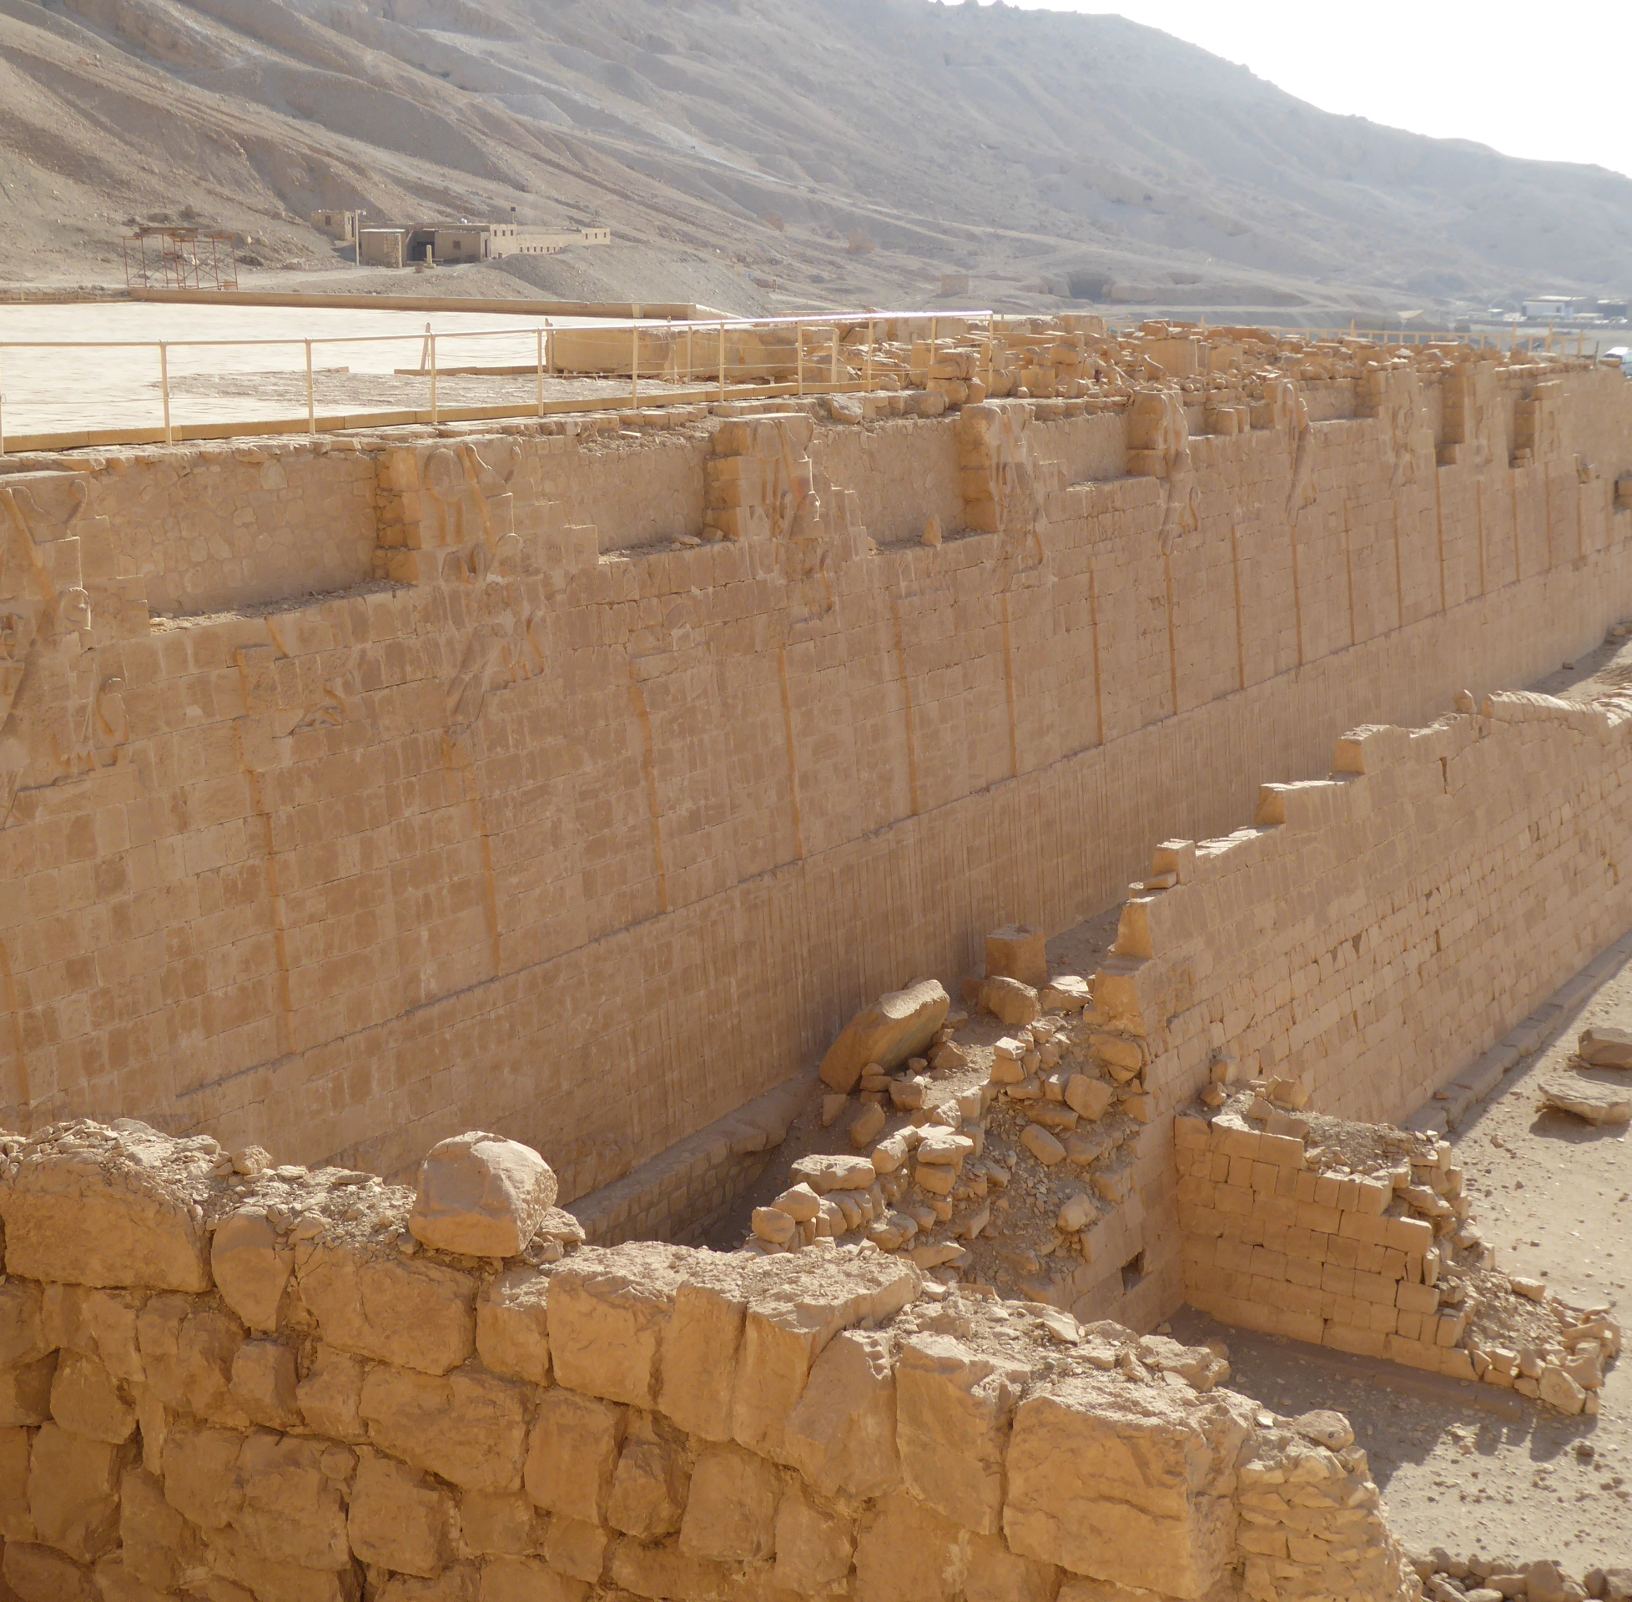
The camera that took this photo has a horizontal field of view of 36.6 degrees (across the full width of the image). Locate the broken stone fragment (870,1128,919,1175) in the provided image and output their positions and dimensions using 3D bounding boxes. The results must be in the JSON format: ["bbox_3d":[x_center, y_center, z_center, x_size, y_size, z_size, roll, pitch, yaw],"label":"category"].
[{"bbox_3d":[0.790,3.501,24.600,0.390,0.370,0.380,7,14,29],"label":"broken stone fragment"}]

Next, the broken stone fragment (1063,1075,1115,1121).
[{"bbox_3d":[2.794,3.041,25.200,0.440,0.390,0.390,7,14,29],"label":"broken stone fragment"}]

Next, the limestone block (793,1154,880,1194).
[{"bbox_3d":[0.197,3.995,26.500,0.930,0.260,0.500,1,13,0],"label":"limestone block"}]

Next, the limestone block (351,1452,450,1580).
[{"bbox_3d":[-2.754,4.976,17.829,0.924,0.816,0.750,7,15,32],"label":"limestone block"}]

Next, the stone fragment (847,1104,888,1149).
[{"bbox_3d":[0.683,4.357,33.063,0.340,0.433,0.515,7,14,30],"label":"stone fragment"}]

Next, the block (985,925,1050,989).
[{"bbox_3d":[3.155,2.439,38.883,0.618,0.824,0.762,10,16,39],"label":"block"}]

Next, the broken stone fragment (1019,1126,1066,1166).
[{"bbox_3d":[2.428,3.700,26.500,0.460,0.250,0.300,31,24,22],"label":"broken stone fragment"}]

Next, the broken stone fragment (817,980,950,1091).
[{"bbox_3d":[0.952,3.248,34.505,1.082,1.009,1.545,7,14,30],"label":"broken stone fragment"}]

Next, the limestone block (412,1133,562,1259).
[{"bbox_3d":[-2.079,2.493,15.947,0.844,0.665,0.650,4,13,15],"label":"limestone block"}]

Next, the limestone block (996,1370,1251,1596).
[{"bbox_3d":[2.002,4.419,16.068,1.370,0.958,0.680,7,14,30],"label":"limestone block"}]

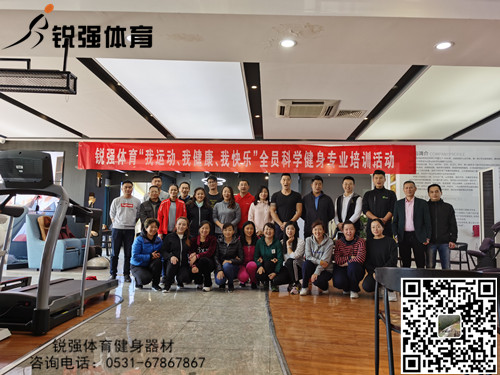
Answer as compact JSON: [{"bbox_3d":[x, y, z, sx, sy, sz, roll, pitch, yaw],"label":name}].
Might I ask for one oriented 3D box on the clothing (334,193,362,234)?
[{"bbox_3d":[1.591,0.436,6.300,0.480,0.700,0.300,0,-6,8],"label":"clothing"}]

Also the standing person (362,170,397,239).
[{"bbox_3d":[2.033,0.674,6.125,0.560,1.901,0.330,1,-6,8],"label":"standing person"}]

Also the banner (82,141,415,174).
[{"bbox_3d":[-0.060,-0.720,9.433,8.050,0.655,0.040,0,-6,2],"label":"banner"}]

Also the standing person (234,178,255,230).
[{"bbox_3d":[-0.087,0.767,6.807,0.500,1.750,0.300,0,-6,1],"label":"standing person"}]

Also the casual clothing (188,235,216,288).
[{"bbox_3d":[-0.714,1.112,5.864,0.440,0.800,0.550,0,-6,0],"label":"casual clothing"}]

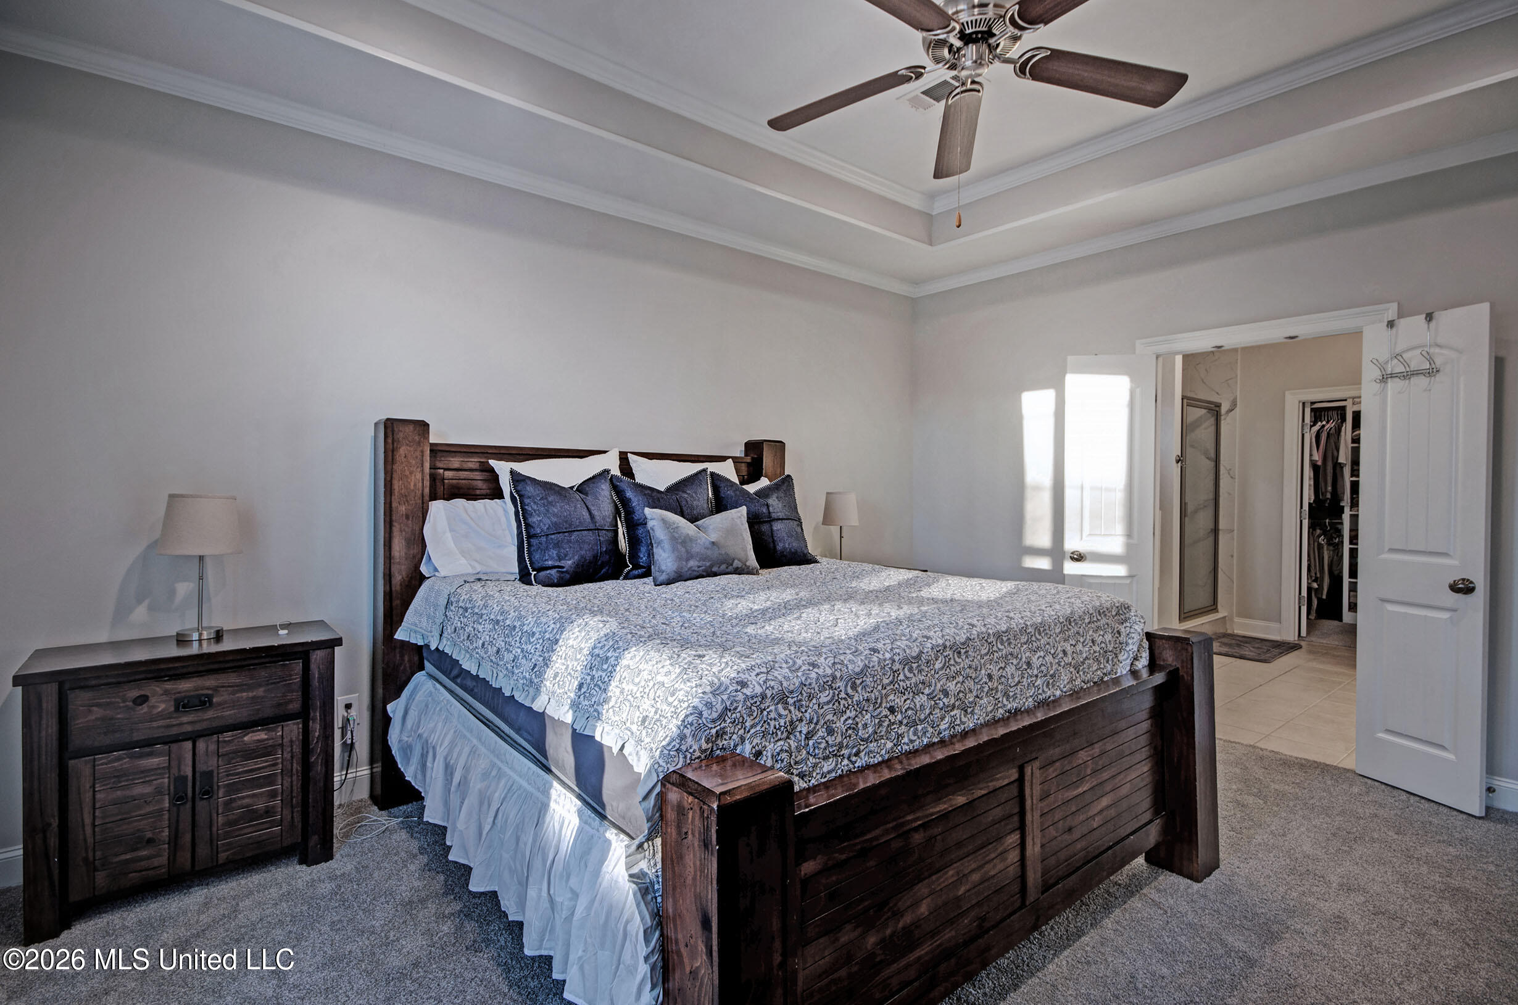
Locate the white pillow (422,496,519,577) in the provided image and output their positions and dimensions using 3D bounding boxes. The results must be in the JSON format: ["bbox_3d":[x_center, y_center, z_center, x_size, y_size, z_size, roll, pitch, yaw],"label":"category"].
[{"bbox_3d":[-1.027,0.153,2.931,0.746,0.393,0.171,-1,-31,-39],"label":"white pillow"}]

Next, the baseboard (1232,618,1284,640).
[{"bbox_3d":[4.421,1.117,5.970,0.016,0.136,0.348,-1,2,-39],"label":"baseboard"}]

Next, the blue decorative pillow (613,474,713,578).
[{"bbox_3d":[-0.420,0.093,3.005,0.484,0.464,0.161,-1,-15,-41],"label":"blue decorative pillow"}]

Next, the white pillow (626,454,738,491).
[{"bbox_3d":[-0.333,0.050,3.410,0.615,0.554,0.171,-1,-18,-39],"label":"white pillow"}]

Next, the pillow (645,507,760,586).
[{"bbox_3d":[-0.230,0.177,2.875,0.504,0.333,0.131,-1,-26,-39],"label":"pillow"}]

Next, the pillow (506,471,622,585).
[{"bbox_3d":[-0.768,0.093,2.698,0.161,0.454,0.454,-22,-14,41],"label":"pillow"}]

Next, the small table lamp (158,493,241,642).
[{"bbox_3d":[-1.916,0.218,2.320,0.224,0.494,0.224,-1,2,-39],"label":"small table lamp"}]

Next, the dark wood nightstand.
[{"bbox_3d":[-1.893,0.851,2.265,0.772,0.769,0.413,-1,2,-39],"label":"dark wood nightstand"}]

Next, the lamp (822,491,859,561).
[{"bbox_3d":[0.501,0.187,4.177,0.227,0.499,0.227,0,1,0],"label":"lamp"}]

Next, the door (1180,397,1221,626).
[{"bbox_3d":[3.867,0.067,5.870,0.988,1.875,0.040,-1,2,-39],"label":"door"}]

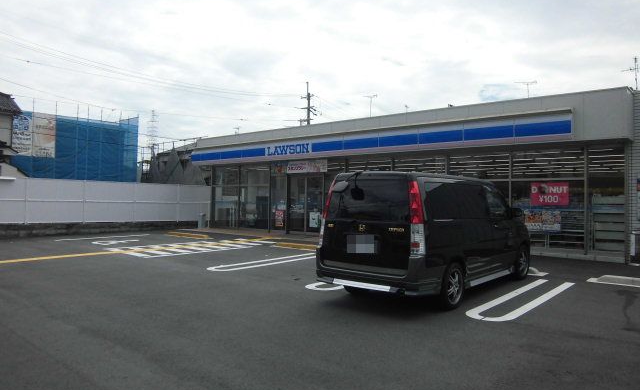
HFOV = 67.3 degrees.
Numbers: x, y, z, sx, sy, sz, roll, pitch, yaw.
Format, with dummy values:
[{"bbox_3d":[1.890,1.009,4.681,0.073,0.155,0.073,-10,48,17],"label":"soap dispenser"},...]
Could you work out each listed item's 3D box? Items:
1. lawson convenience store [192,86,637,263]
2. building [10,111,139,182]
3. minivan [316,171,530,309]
[{"bbox_3d":[3.680,-0.285,18.095,16.200,3.900,8.400,0,-1,40],"label":"lawson convenience store"},{"bbox_3d":[-22.852,-2.365,42.265,7.300,8.600,9.800,0,-1,40],"label":"building"},{"bbox_3d":[2.030,0.600,7.780,1.710,1.830,4.650,0,0,41],"label":"minivan"}]

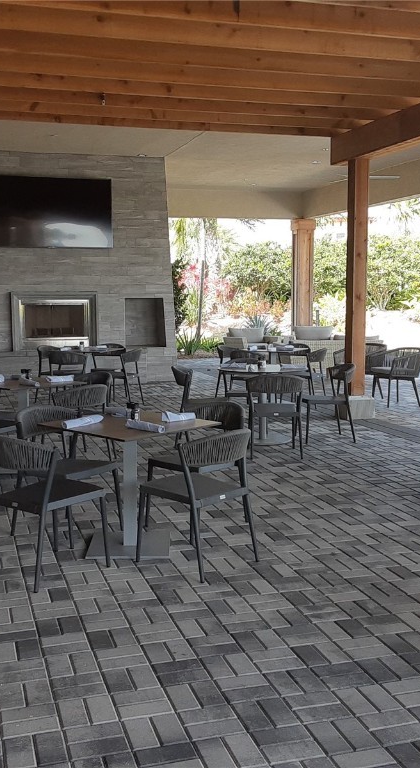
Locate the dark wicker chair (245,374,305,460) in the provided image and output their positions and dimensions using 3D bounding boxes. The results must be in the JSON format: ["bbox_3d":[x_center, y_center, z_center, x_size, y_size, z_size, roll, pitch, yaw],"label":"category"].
[{"bbox_3d":[0.618,0.284,7.486,0.530,0.770,0.540,0,6,-1],"label":"dark wicker chair"}]

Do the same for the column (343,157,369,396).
[{"bbox_3d":[1.790,-1.259,9.676,0.185,2.820,0.185,-2,7,-18],"label":"column"}]

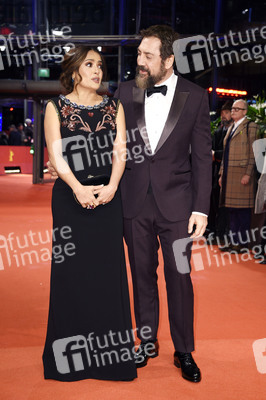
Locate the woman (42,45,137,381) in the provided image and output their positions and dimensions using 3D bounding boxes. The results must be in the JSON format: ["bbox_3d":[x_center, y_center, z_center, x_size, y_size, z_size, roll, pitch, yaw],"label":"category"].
[{"bbox_3d":[-0.226,0.039,3.624,0.500,1.700,0.400,-1,4,-8],"label":"woman"}]

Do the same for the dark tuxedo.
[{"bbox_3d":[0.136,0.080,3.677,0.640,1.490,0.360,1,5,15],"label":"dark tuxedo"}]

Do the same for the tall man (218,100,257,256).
[{"bbox_3d":[1.218,-0.317,7.949,0.380,1.740,0.540,-3,6,-38],"label":"tall man"}]

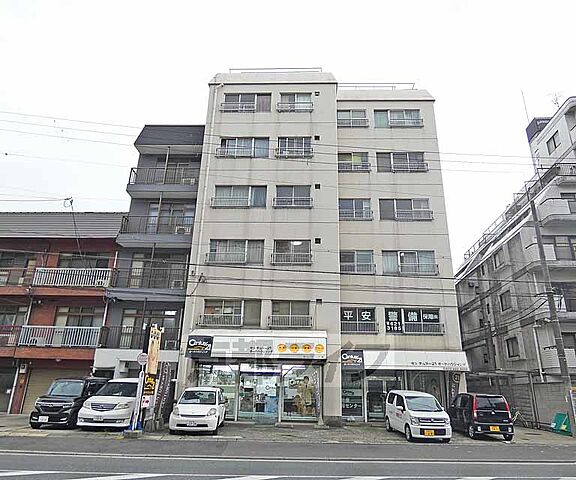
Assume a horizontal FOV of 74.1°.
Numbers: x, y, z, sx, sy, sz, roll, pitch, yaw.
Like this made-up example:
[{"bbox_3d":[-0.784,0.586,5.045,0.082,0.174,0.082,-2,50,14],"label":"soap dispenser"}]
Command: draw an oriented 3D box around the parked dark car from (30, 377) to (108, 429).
[{"bbox_3d":[-8.761,6.534,15.443,1.475,1.790,3.395,3,-20,-5],"label":"parked dark car"}]

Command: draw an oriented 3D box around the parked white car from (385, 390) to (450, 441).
[{"bbox_3d":[4.805,6.429,14.200,1.475,1.650,3.395,1,-20,-1],"label":"parked white car"}]

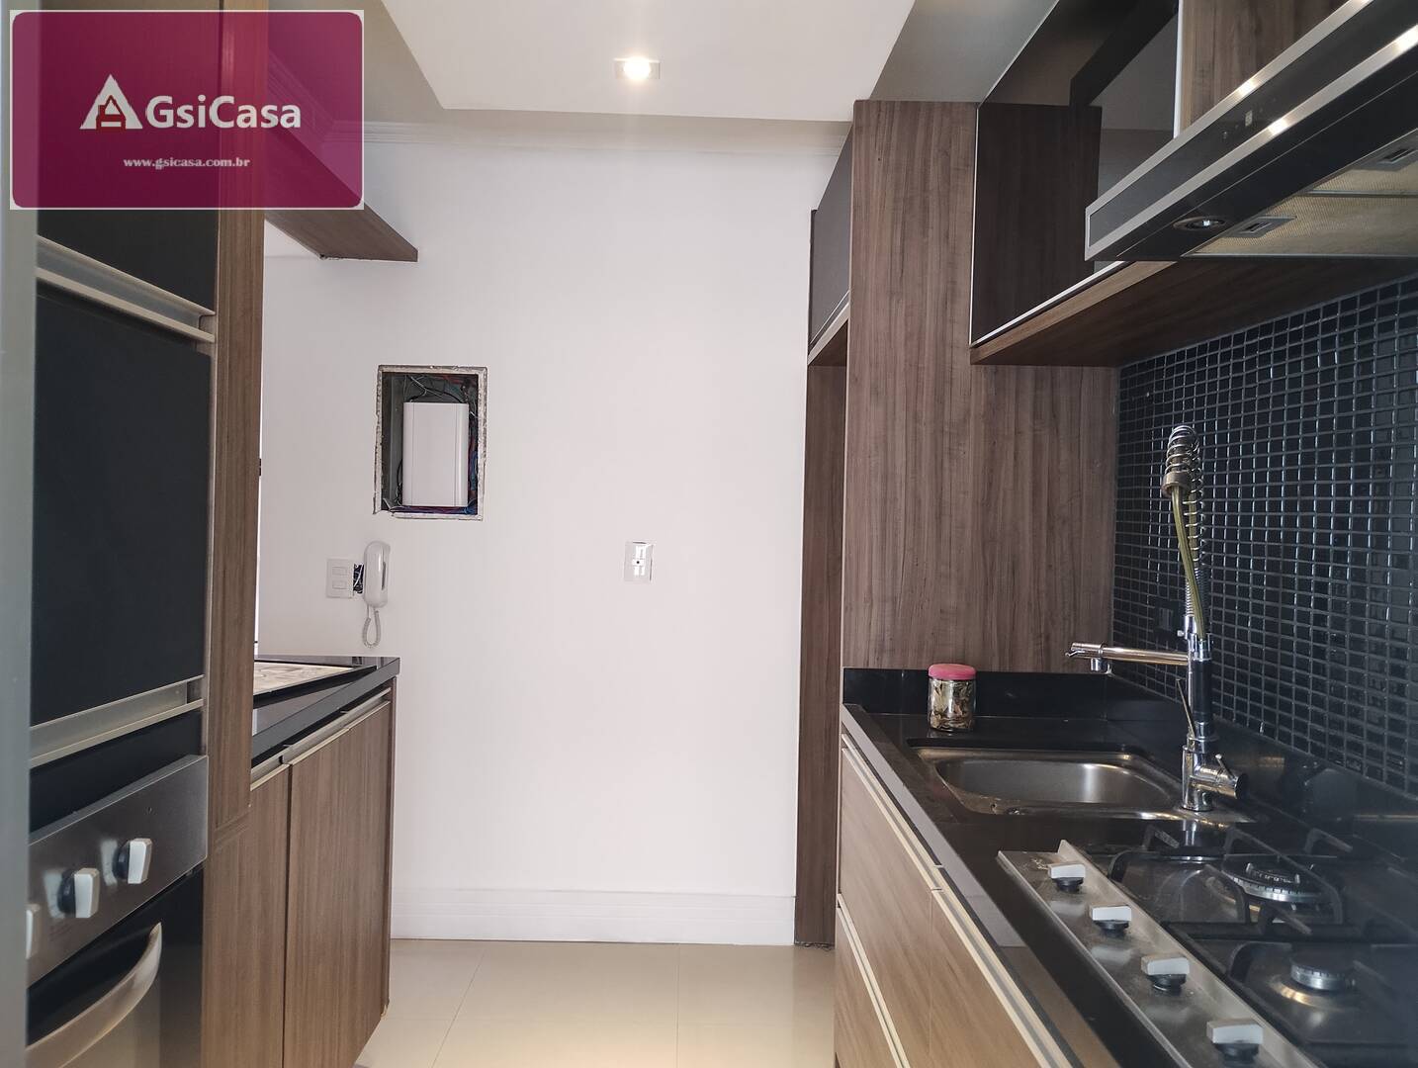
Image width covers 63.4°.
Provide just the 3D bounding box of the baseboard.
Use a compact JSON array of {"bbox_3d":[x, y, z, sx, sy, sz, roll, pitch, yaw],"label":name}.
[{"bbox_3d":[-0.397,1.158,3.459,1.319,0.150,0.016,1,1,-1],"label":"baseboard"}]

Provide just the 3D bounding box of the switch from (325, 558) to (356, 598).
[{"bbox_3d":[-1.103,0.134,3.431,0.077,0.118,0.011,1,1,-1],"label":"switch"}]

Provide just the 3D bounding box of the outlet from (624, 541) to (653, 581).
[{"bbox_3d":[-0.212,0.085,3.444,0.078,0.118,0.011,1,1,-1],"label":"outlet"}]

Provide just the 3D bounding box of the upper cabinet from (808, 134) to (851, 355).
[{"bbox_3d":[0.586,-0.725,3.016,0.550,0.442,0.841,1,1,-1],"label":"upper cabinet"}]

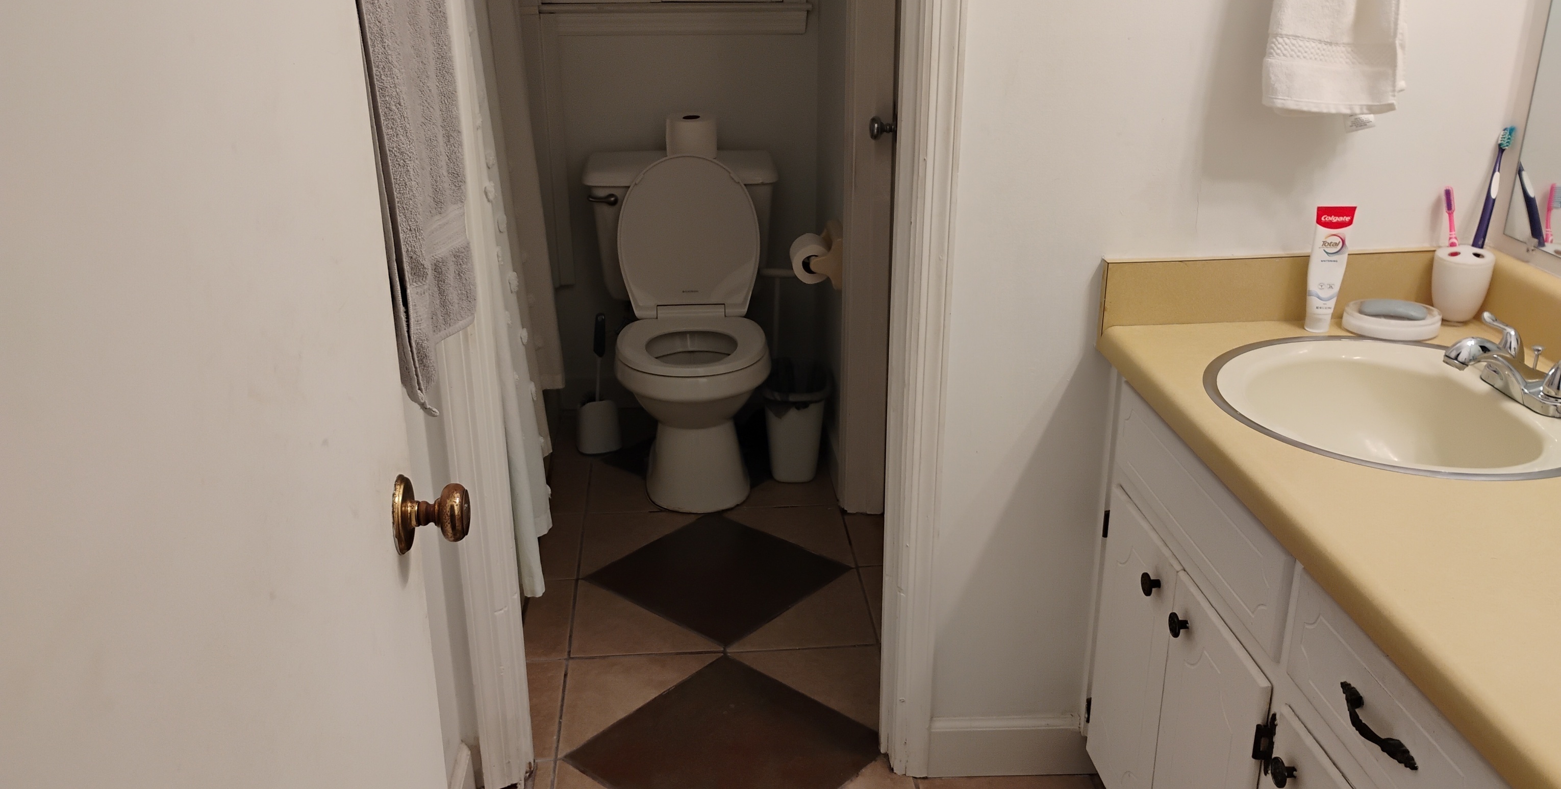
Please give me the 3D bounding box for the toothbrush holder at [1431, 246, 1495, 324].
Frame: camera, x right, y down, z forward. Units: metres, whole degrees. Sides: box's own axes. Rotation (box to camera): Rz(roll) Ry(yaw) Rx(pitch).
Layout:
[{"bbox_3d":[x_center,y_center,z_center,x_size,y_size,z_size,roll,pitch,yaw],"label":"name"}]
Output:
[{"bbox_3d":[0.969,-0.149,1.807,0.078,0.105,0.078,-2,22,-4],"label":"toothbrush holder"}]

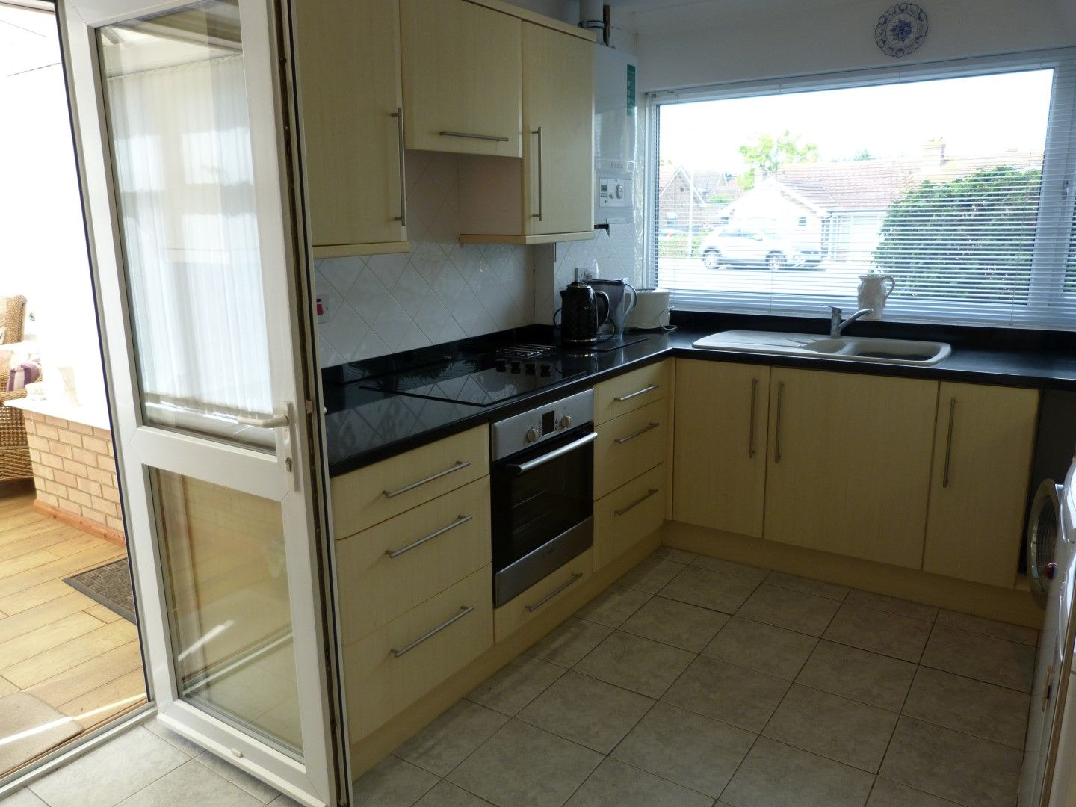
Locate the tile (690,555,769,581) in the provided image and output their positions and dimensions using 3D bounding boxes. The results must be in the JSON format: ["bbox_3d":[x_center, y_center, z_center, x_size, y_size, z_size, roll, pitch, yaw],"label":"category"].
[{"bbox_3d":[0.819,0.710,3.315,0.314,0.010,0.135,7,15,34],"label":"tile"}]

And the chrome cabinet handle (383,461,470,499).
[{"bbox_3d":[-0.290,0.200,2.064,0.036,0.012,0.320,7,15,34],"label":"chrome cabinet handle"}]

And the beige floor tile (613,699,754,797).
[{"bbox_3d":[0.412,0.967,2.189,0.314,0.010,0.314,7,15,34],"label":"beige floor tile"}]

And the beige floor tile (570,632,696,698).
[{"bbox_3d":[0.329,0.869,2.604,0.313,0.010,0.313,7,15,34],"label":"beige floor tile"}]

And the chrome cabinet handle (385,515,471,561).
[{"bbox_3d":[-0.288,0.355,2.096,0.036,0.012,0.320,7,15,34],"label":"chrome cabinet handle"}]

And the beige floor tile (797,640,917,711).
[{"bbox_3d":[1.034,0.879,2.523,0.314,0.010,0.314,7,15,34],"label":"beige floor tile"}]

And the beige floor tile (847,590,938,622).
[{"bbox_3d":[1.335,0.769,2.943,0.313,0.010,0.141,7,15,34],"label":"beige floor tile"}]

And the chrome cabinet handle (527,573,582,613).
[{"bbox_3d":[0.059,0.644,2.666,0.036,0.012,0.326,7,15,34],"label":"chrome cabinet handle"}]

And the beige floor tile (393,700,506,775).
[{"bbox_3d":[-0.238,0.954,2.219,0.191,0.010,0.310,7,15,34],"label":"beige floor tile"}]

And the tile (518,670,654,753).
[{"bbox_3d":[0.150,0.929,2.350,0.313,0.010,0.313,7,15,34],"label":"tile"}]

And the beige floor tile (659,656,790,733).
[{"bbox_3d":[0.585,0.894,2.411,0.310,0.010,0.310,7,15,34],"label":"beige floor tile"}]

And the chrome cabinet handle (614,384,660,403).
[{"bbox_3d":[0.389,-0.041,3.026,0.036,0.012,0.326,7,15,34],"label":"chrome cabinet handle"}]

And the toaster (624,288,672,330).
[{"bbox_3d":[0.515,-0.453,3.834,0.255,0.190,0.165,3,13,20],"label":"toaster"}]

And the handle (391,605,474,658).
[{"bbox_3d":[-0.286,0.625,2.150,0.036,0.012,0.322,7,15,34],"label":"handle"}]

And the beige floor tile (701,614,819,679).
[{"bbox_3d":[0.762,0.835,2.663,0.310,0.010,0.310,7,15,34],"label":"beige floor tile"}]

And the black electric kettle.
[{"bbox_3d":[0.207,-0.399,3.420,0.216,0.278,0.157,-1,12,3],"label":"black electric kettle"}]

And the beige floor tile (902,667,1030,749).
[{"bbox_3d":[1.296,0.912,2.346,0.314,0.010,0.314,7,15,34],"label":"beige floor tile"}]

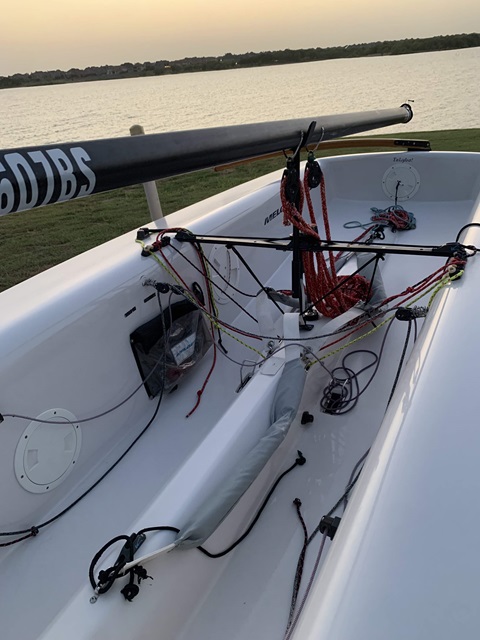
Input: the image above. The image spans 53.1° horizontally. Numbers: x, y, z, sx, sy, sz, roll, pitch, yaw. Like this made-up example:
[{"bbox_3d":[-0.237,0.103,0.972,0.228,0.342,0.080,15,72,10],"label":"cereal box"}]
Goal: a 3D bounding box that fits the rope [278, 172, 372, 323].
[{"bbox_3d":[0.298,-0.257,1.621,0.237,0.505,0.299,9,31,24],"label":"rope"}]

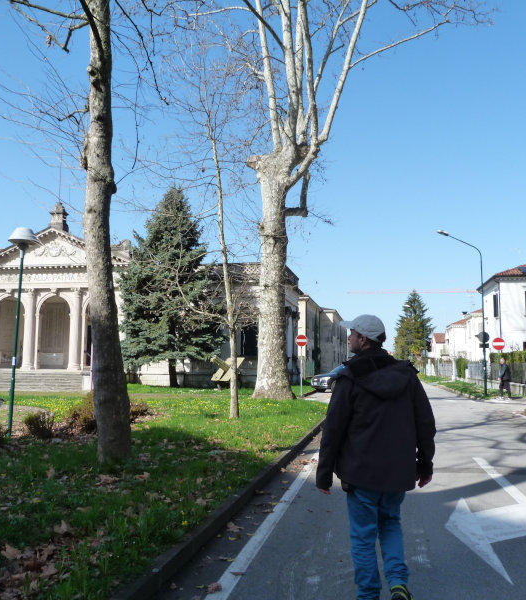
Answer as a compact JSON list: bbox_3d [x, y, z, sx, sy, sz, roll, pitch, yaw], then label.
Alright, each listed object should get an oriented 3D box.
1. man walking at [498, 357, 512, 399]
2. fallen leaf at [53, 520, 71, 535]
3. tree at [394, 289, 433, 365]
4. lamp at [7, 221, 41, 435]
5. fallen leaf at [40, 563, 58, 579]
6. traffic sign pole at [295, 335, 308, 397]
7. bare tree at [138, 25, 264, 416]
[{"bbox_3d":[10.085,3.304,24.210,0.550,1.750,0.460,1,-6,-3],"label":"man walking"},{"bbox_3d":[-1.700,1.937,4.898,0.135,0.060,0.115,2,-6,-18],"label":"fallen leaf"},{"bbox_3d":[29.548,5.919,112.031,7.600,15.641,7.600,-1,-6,15],"label":"tree"},{"bbox_3d":[-5.091,0.622,11.915,0.580,4.361,0.580,4,-7,-25],"label":"lamp"},{"bbox_3d":[-1.446,1.830,3.895,0.110,0.050,0.110,3,-7,-19],"label":"fallen leaf"},{"bbox_3d":[1.786,3.011,26.493,0.580,2.884,0.100,0,-6,7],"label":"traffic sign pole"},{"bbox_3d":[-1.837,-2.559,17.017,3.700,11.781,3.600,0,-6,0],"label":"bare tree"}]

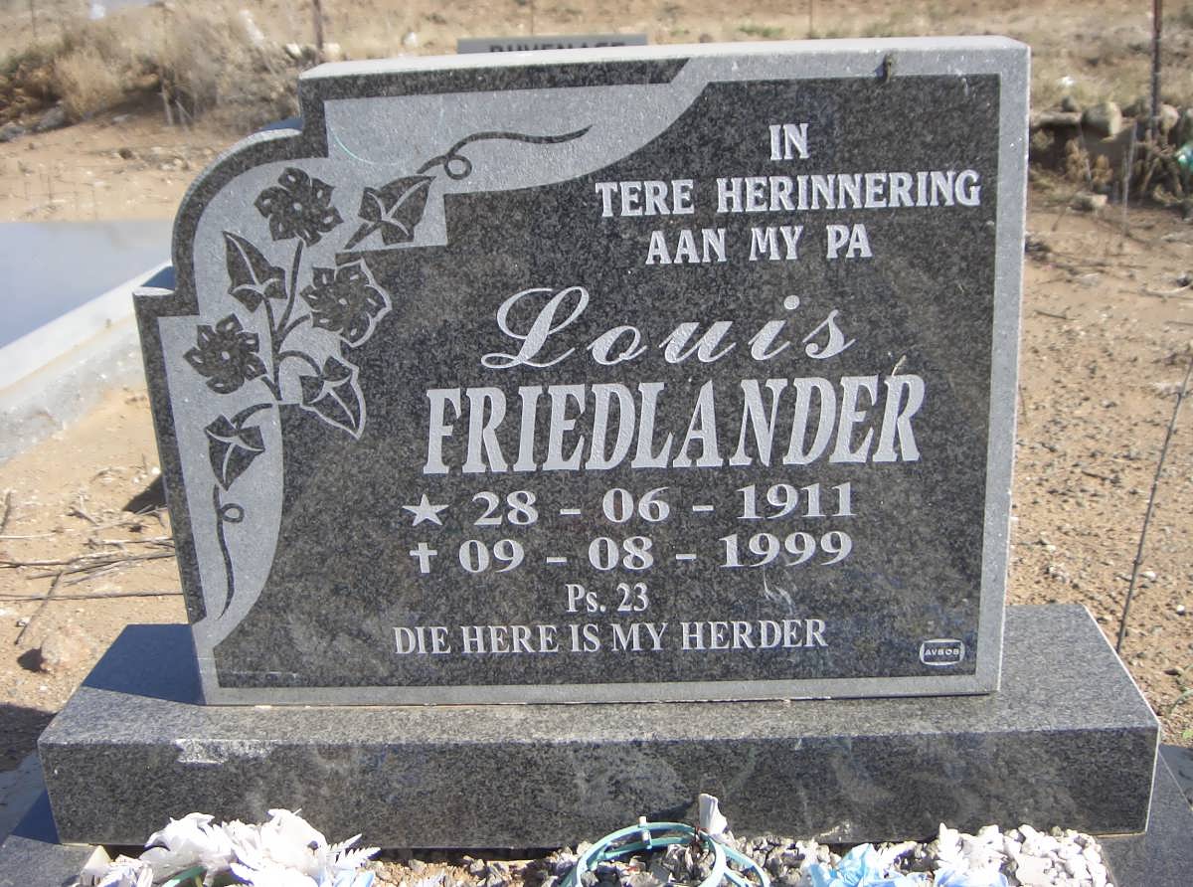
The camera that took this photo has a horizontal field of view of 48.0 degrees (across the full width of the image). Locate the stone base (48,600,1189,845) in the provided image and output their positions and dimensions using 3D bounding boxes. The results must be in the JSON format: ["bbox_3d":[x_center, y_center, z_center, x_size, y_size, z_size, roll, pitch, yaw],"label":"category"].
[{"bbox_3d":[-0.003,0.250,1.211,0.920,0.102,0.206,-2,20,3],"label":"stone base"}]

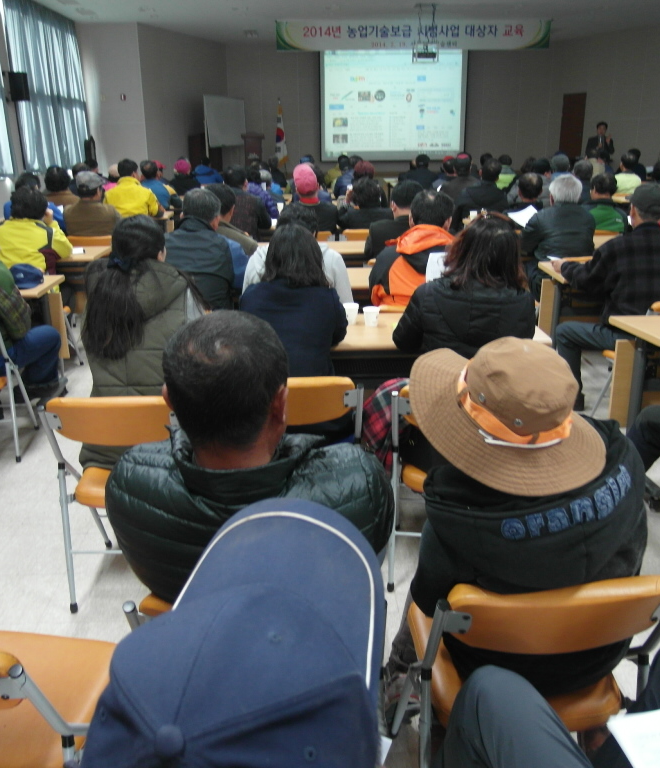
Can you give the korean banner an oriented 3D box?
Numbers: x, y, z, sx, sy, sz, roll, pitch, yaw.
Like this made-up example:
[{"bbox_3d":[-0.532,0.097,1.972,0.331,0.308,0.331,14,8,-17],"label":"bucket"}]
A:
[{"bbox_3d":[1.542,-6.446,13.115,5.000,0.500,0.030,-2,19,-2],"label":"korean banner"}]

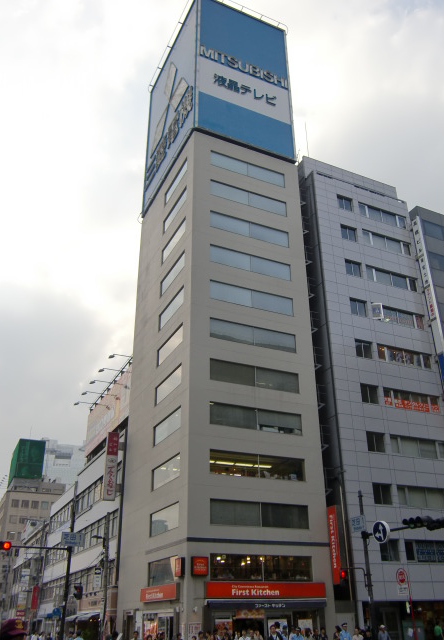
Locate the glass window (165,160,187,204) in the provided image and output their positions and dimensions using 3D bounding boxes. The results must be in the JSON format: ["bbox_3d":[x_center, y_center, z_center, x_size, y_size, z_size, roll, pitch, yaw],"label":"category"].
[{"bbox_3d":[-3.883,-11.586,51.742,0.150,1.352,5.288,12,-29,-22],"label":"glass window"}]

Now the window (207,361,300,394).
[{"bbox_3d":[2.461,4.224,45.287,7.414,1.600,0.150,11,-29,-22],"label":"window"}]

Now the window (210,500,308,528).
[{"bbox_3d":[2.339,11.846,36.997,6.735,1.461,0.200,12,-30,-22],"label":"window"}]

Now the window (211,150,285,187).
[{"bbox_3d":[2.300,-13.285,54.144,7.414,1.508,0.150,11,-29,-22],"label":"window"}]

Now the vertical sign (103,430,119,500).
[{"bbox_3d":[-8.775,11.614,48.473,0.880,5.395,0.250,12,-30,-22],"label":"vertical sign"}]

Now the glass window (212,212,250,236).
[{"bbox_3d":[0.645,-7.323,46.897,3.369,1.441,0.150,12,-29,-22],"label":"glass window"}]

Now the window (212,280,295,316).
[{"bbox_3d":[2.222,-1.482,43.878,6.735,1.461,0.200,12,-30,-22],"label":"window"}]

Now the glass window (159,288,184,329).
[{"bbox_3d":[-3.675,-0.726,45.190,0.200,1.408,5.082,12,-30,-22],"label":"glass window"}]

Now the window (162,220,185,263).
[{"bbox_3d":[-4.119,-6.739,52.724,0.150,1.499,5.593,11,-29,-22],"label":"window"}]

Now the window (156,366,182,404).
[{"bbox_3d":[-3.737,4.710,43.398,0.150,1.474,5.288,12,-29,-22],"label":"window"}]

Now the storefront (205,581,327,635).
[{"bbox_3d":[2.736,17.336,35.048,7.945,4.143,1.000,12,-29,-22],"label":"storefront"}]

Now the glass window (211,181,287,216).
[{"bbox_3d":[2.151,-9.479,48.007,6.735,1.461,0.200,12,-30,-22],"label":"glass window"}]

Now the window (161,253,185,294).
[{"bbox_3d":[-4.092,-3.795,51.235,0.150,1.473,5.593,11,-29,-22],"label":"window"}]

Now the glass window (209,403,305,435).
[{"bbox_3d":[2.358,6.626,40.583,6.876,1.503,0.150,12,-29,-22],"label":"glass window"}]

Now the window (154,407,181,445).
[{"bbox_3d":[-3.712,7.422,42.010,0.150,1.494,5.288,12,-29,-22],"label":"window"}]

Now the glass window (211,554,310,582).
[{"bbox_3d":[2.570,15.997,39.332,7.414,1.553,0.150,11,-29,-22],"label":"glass window"}]

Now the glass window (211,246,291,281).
[{"bbox_3d":[2.260,-4.257,46.156,6.876,1.430,0.150,12,-29,-22],"label":"glass window"}]

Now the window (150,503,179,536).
[{"bbox_3d":[-3.557,12.602,38.309,0.200,1.408,5.082,12,-30,-22],"label":"window"}]

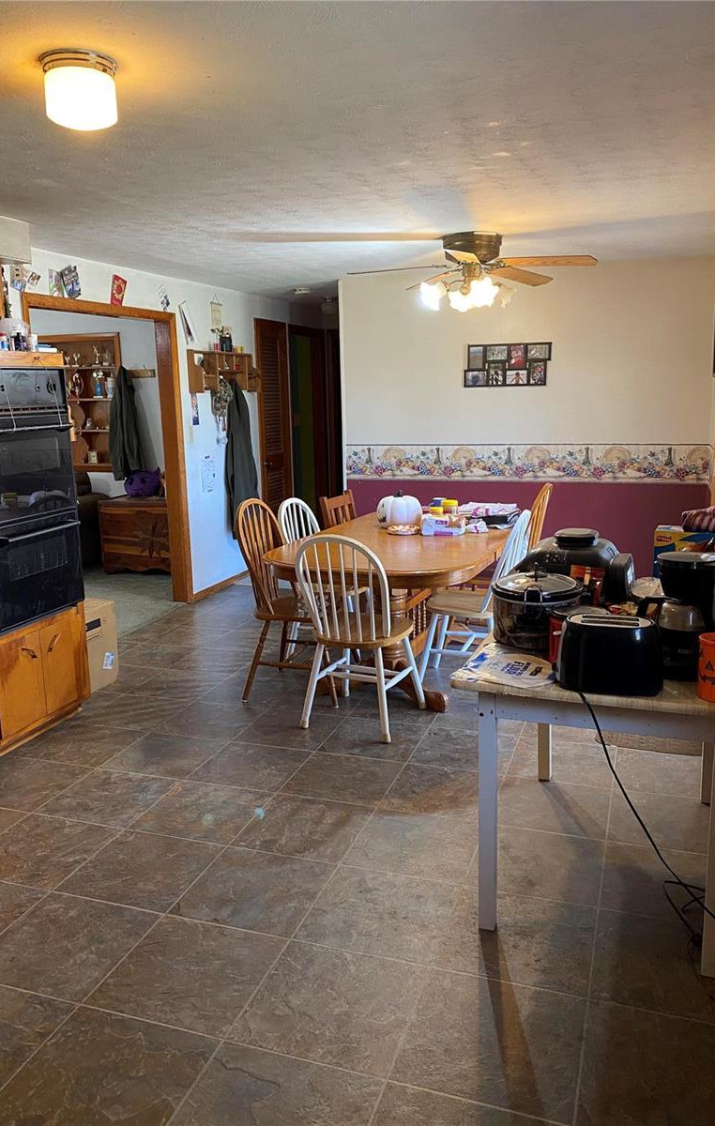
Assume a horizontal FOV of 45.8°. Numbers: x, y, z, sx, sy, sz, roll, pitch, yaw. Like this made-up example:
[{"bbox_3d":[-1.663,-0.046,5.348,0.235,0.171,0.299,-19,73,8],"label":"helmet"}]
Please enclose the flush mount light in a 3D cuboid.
[{"bbox_3d":[-0.695,-1.179,2.125,0.185,0.135,0.185,-1,11,0],"label":"flush mount light"}]

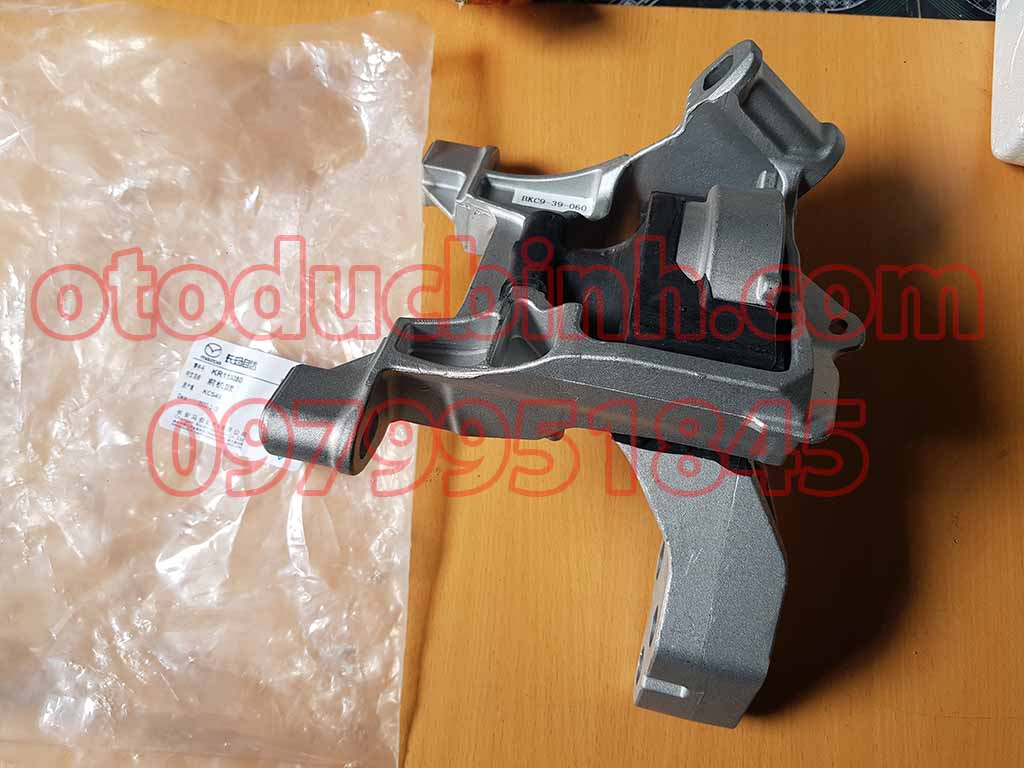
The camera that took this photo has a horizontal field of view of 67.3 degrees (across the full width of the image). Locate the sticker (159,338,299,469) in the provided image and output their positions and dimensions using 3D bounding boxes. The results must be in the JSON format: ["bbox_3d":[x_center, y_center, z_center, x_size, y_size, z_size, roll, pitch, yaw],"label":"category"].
[{"bbox_3d":[-0.138,0.010,0.404,0.080,0.002,0.050,17,80,3],"label":"sticker"}]

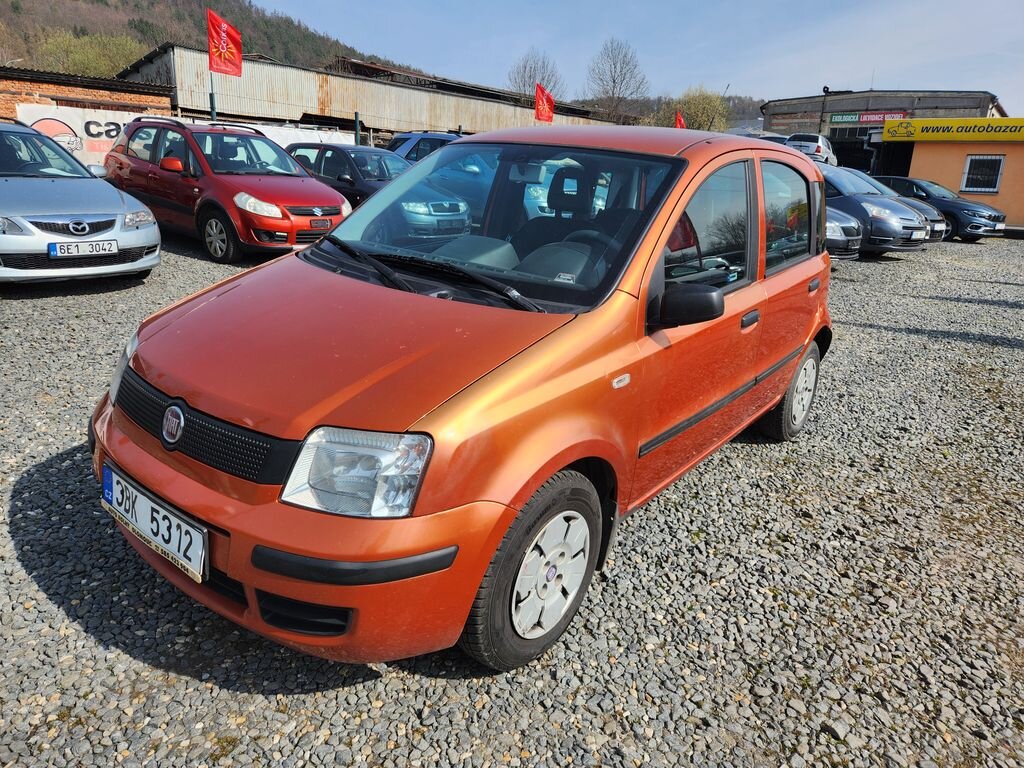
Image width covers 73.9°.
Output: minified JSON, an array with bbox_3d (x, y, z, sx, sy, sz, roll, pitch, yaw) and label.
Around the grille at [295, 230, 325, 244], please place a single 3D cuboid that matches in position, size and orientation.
[{"bbox_3d":[-2.276,-1.722,7.985,0.070,0.155,0.570,17,23,37],"label":"grille"}]

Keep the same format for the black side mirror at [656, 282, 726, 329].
[{"bbox_3d":[0.513,-0.223,1.942,0.200,0.138,0.115,16,21,36],"label":"black side mirror"}]

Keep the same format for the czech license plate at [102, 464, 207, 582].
[{"bbox_3d":[-0.896,0.335,1.688,0.530,0.132,0.025,16,13,36],"label":"czech license plate"}]

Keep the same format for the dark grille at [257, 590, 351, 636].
[{"bbox_3d":[-0.488,0.539,1.600,0.250,0.090,0.060,8,18,17],"label":"dark grille"}]

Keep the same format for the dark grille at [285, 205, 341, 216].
[{"bbox_3d":[-2.288,-2.016,7.917,0.120,0.100,0.775,17,23,37],"label":"dark grille"}]

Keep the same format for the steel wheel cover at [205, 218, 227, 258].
[{"bbox_3d":[-3.408,-1.679,7.862,0.427,0.427,0.050,16,22,33],"label":"steel wheel cover"}]

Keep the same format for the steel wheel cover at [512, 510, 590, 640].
[{"bbox_3d":[0.107,0.509,1.830,0.050,0.357,0.357,16,21,36],"label":"steel wheel cover"}]

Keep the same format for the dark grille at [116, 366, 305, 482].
[{"bbox_3d":[-0.813,0.093,1.708,0.850,0.150,0.110,16,21,36],"label":"dark grille"}]

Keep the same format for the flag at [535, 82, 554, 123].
[{"bbox_3d":[1.023,-8.730,21.100,0.580,1.150,0.150,2,16,3],"label":"flag"}]

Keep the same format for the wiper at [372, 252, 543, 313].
[{"bbox_3d":[-0.176,-0.338,2.160,0.680,0.095,0.110,14,21,33],"label":"wiper"}]

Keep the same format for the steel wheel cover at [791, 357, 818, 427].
[{"bbox_3d":[1.531,0.045,3.574,0.050,0.357,0.357,16,21,36],"label":"steel wheel cover"}]

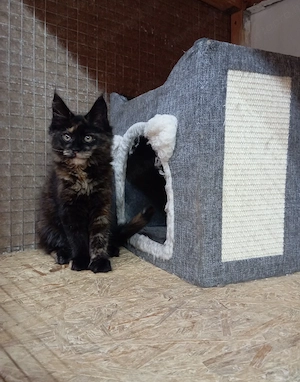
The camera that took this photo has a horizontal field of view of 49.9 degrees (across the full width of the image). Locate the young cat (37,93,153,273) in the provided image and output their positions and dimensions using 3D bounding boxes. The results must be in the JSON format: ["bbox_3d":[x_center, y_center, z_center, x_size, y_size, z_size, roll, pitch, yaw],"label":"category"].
[{"bbox_3d":[-0.102,-0.021,0.652,0.230,0.320,0.205,0,5,-21],"label":"young cat"}]

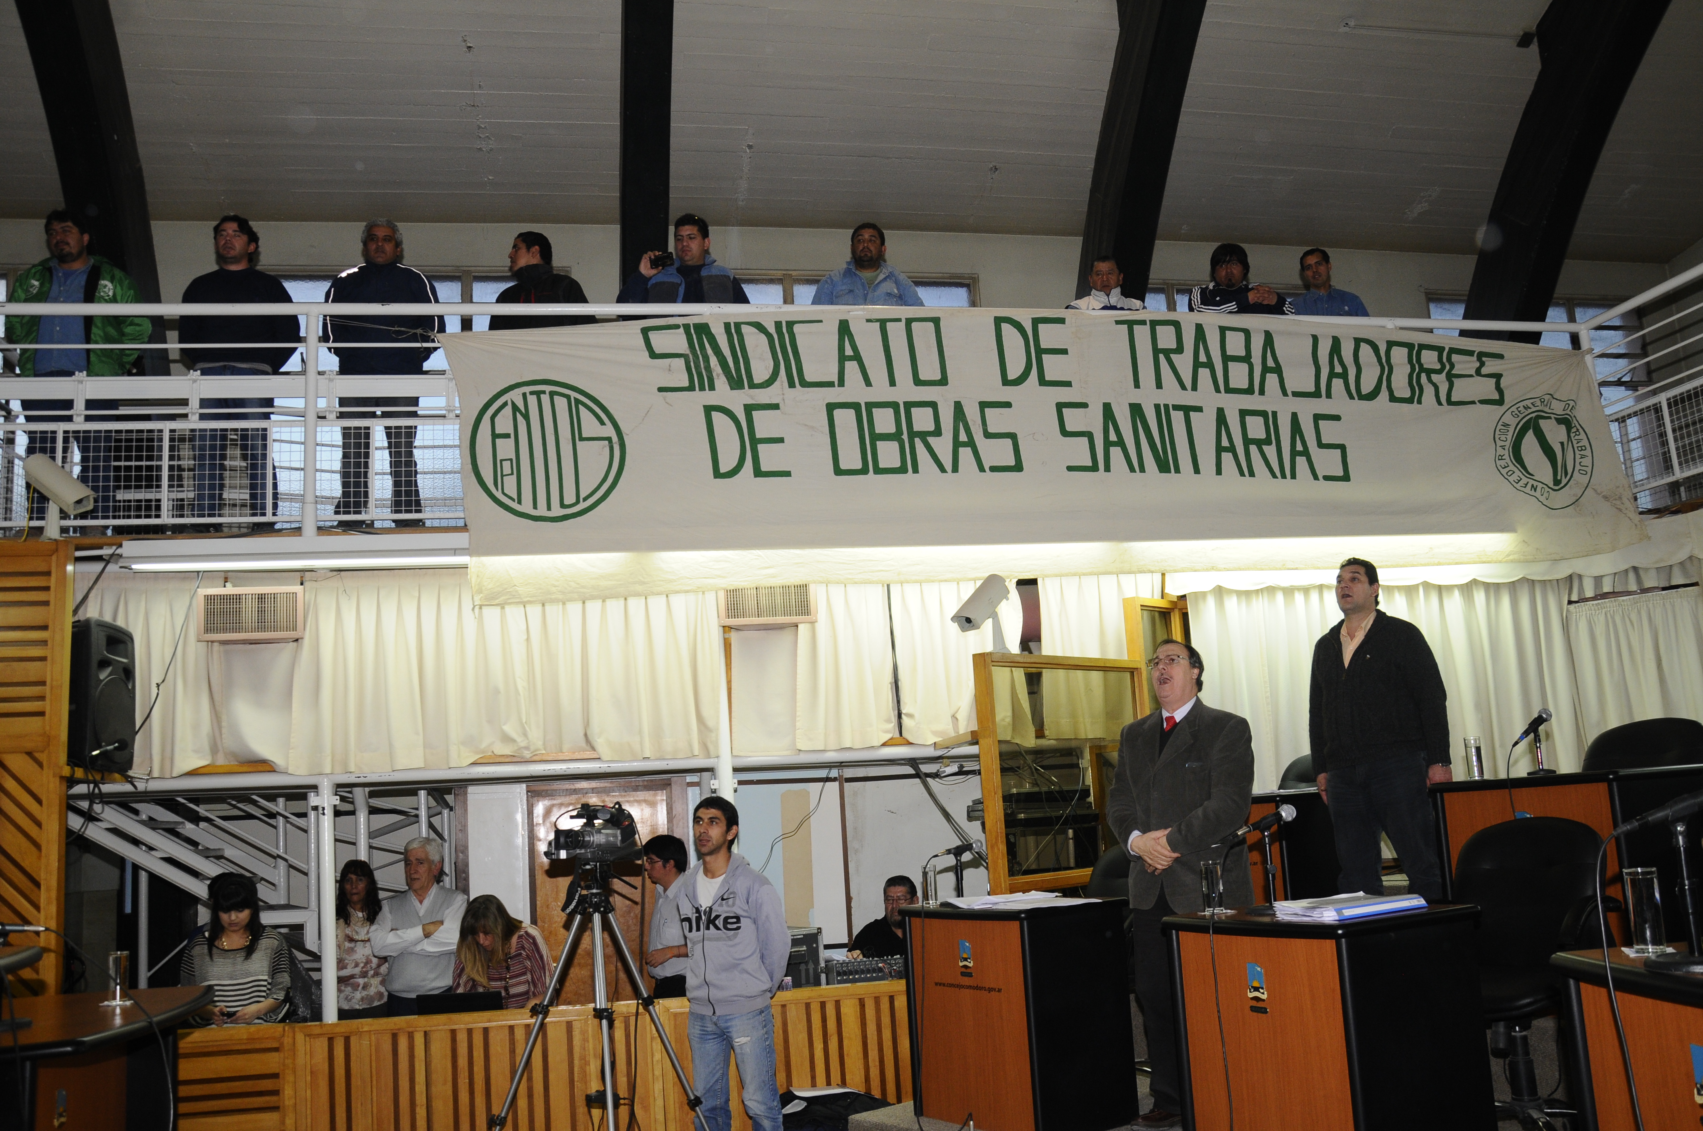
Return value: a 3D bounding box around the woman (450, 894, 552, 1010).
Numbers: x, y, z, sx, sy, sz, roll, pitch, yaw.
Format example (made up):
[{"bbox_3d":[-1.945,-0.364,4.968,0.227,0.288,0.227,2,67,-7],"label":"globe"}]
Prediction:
[{"bbox_3d":[-1.528,2.085,5.554,0.480,1.270,0.620,-2,-9,-3],"label":"woman"}]

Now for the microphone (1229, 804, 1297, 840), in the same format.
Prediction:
[{"bbox_3d":[1.146,0.715,3.550,0.215,0.058,0.053,-17,-4,-20],"label":"microphone"}]

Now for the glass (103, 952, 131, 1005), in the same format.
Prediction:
[{"bbox_3d":[-2.203,1.240,3.837,0.057,0.146,0.057,2,-11,-29],"label":"glass"}]

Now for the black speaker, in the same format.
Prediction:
[{"bbox_3d":[-3.401,0.578,5.544,0.370,0.670,0.410,-2,-9,-5],"label":"black speaker"}]

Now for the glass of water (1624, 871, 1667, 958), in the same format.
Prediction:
[{"bbox_3d":[1.490,0.650,2.395,0.057,0.146,0.057,-9,-11,30],"label":"glass of water"}]

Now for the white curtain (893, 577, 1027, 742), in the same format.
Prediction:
[{"bbox_3d":[0.549,0.435,6.504,0.724,0.943,0.130,-1,-9,-9],"label":"white curtain"}]

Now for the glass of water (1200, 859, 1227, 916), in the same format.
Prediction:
[{"bbox_3d":[1.055,0.940,3.715,0.057,0.146,0.057,-6,-10,14],"label":"glass of water"}]

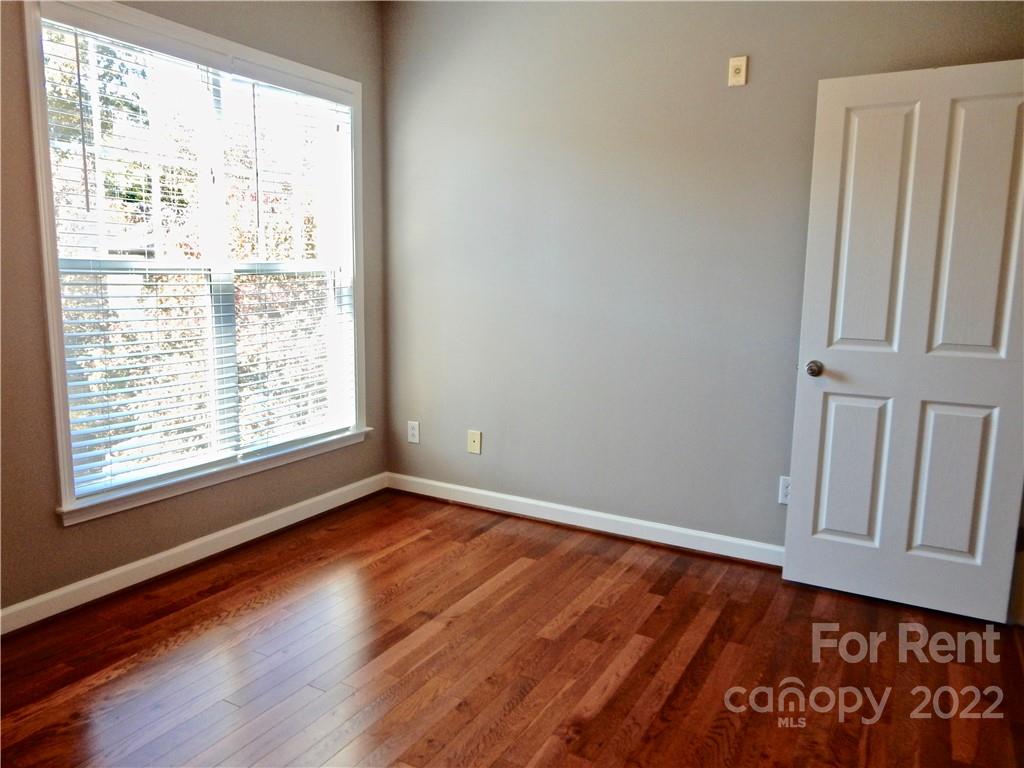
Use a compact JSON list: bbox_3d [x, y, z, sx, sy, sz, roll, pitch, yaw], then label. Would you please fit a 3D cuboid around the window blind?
[{"bbox_3d":[-1.256,-0.509,3.333,0.055,1.706,1.553,6,10,29],"label":"window blind"}]

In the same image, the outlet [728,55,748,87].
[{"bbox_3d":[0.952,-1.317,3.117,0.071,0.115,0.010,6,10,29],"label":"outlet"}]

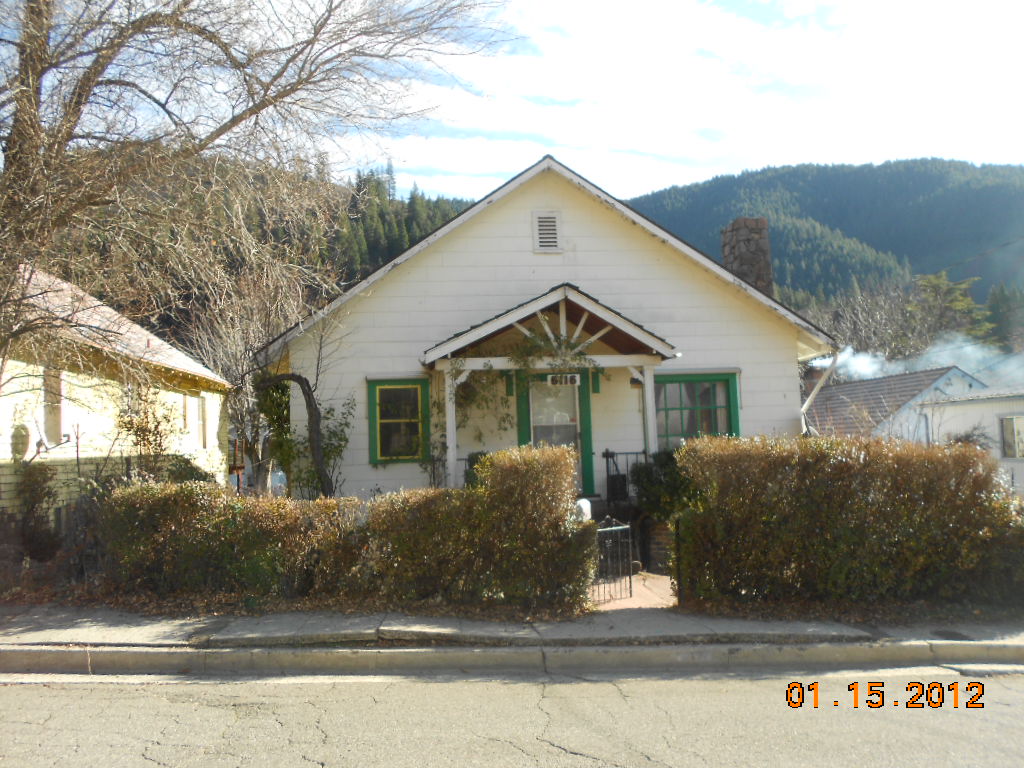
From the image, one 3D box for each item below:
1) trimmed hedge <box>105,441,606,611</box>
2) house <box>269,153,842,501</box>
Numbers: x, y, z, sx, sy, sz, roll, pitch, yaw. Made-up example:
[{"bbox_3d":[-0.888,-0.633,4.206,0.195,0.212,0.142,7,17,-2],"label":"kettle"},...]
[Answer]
[{"bbox_3d":[-1.634,1.515,8.140,4.865,1.642,0.950,-1,-5,-6],"label":"trimmed hedge"},{"bbox_3d":[0.374,-0.332,17.759,10.550,6.967,10.700,-1,-5,-6],"label":"house"}]

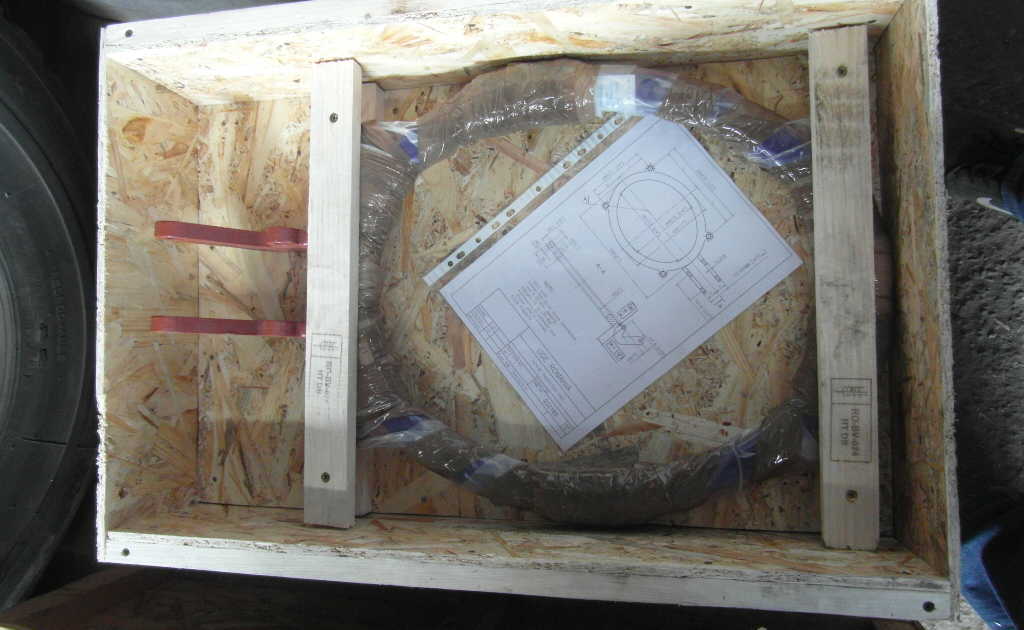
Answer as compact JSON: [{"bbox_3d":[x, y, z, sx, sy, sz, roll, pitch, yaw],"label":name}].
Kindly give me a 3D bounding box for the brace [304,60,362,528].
[{"bbox_3d":[-0.176,-0.024,0.702,0.045,0.021,0.454,-1,87,12],"label":"brace"}]

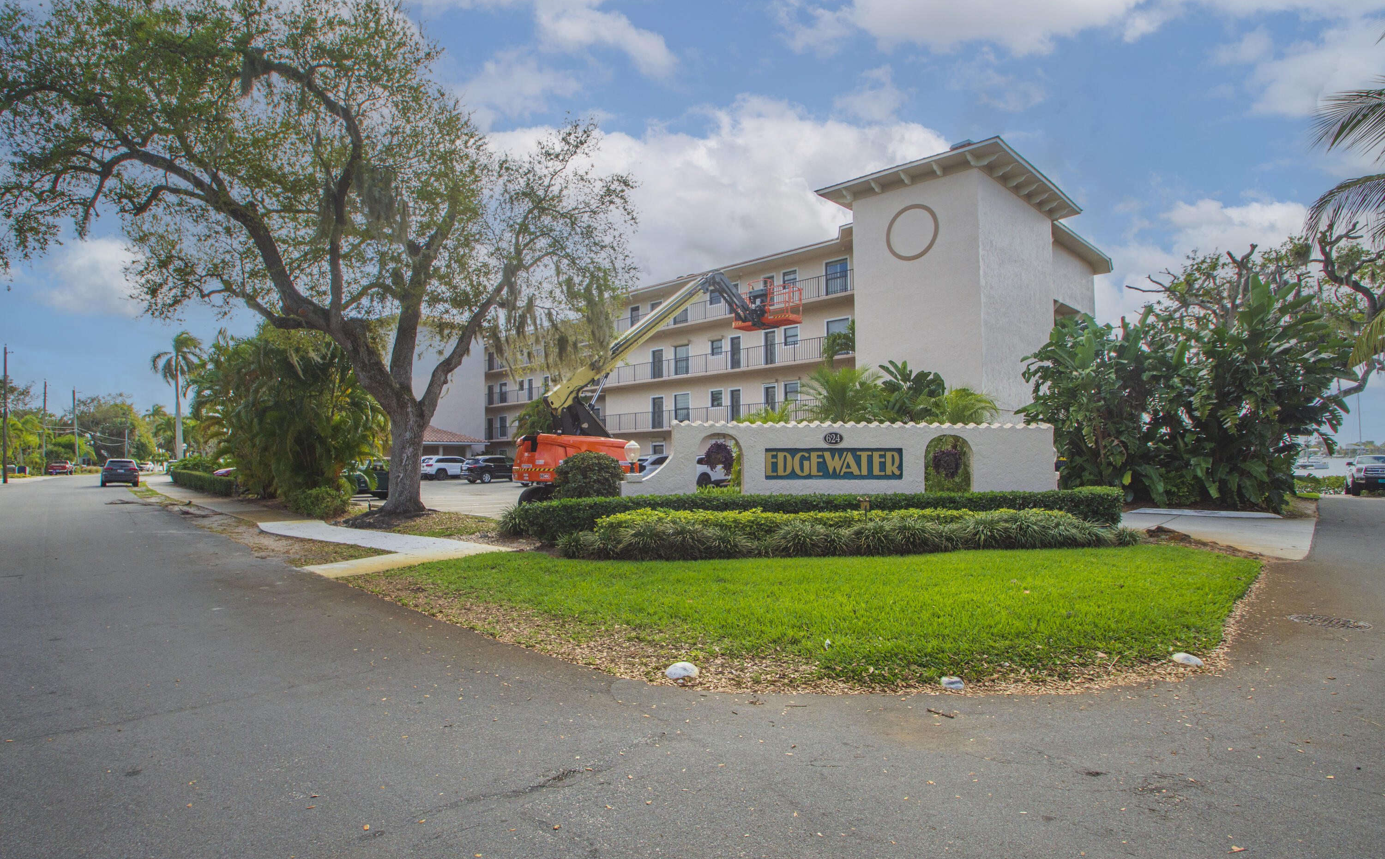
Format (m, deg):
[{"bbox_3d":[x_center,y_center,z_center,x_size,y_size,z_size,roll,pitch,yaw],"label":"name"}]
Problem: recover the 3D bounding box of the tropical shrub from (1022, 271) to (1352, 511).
[{"bbox_3d":[15.900,-1.131,22.600,9.000,7.300,4.800,-2,-2,27],"label":"tropical shrub"}]

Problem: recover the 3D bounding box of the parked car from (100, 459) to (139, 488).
[{"bbox_3d":[-37.976,2.793,45.839,1.950,1.770,4.800,1,-3,-41],"label":"parked car"}]

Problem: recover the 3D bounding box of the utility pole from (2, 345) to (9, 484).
[{"bbox_3d":[-51.600,-1.150,52.000,0.400,10.400,0.400,-2,-3,45],"label":"utility pole"}]

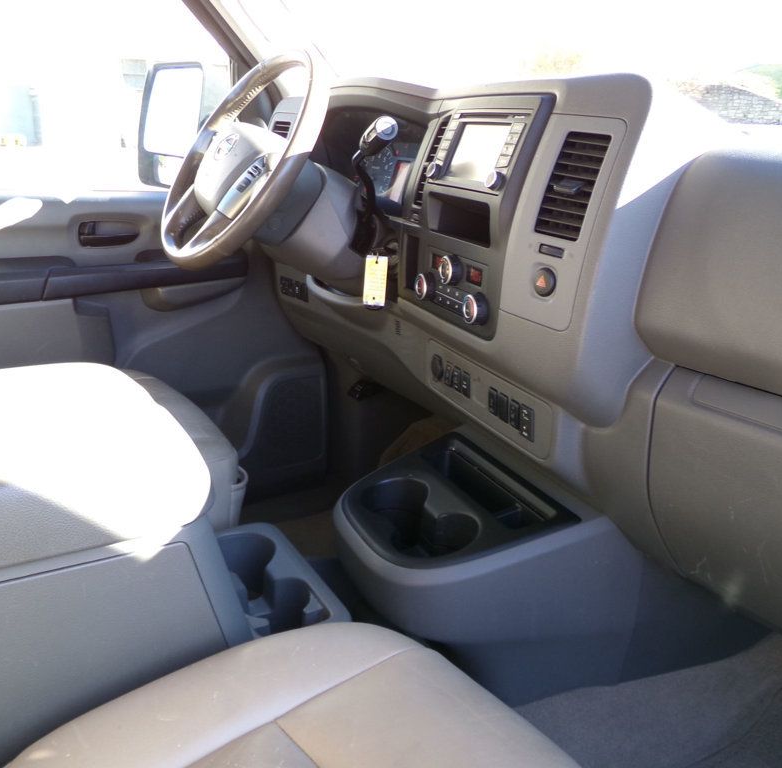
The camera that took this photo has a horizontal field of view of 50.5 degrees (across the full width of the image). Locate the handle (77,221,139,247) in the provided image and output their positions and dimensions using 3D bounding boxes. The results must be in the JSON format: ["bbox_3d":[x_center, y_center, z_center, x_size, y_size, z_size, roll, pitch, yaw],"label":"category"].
[{"bbox_3d":[-0.556,-0.296,1.630,0.120,0.050,0.030,-8,20,-23],"label":"handle"}]

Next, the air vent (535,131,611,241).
[{"bbox_3d":[0.194,-0.201,0.850,0.030,0.110,0.073,13,11,-28],"label":"air vent"}]

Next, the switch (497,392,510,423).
[{"bbox_3d":[0.125,0.027,0.917,0.012,0.031,0.020,-8,20,-23],"label":"switch"}]

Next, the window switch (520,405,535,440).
[{"bbox_3d":[0.145,0.041,0.878,0.012,0.036,0.024,-8,20,-23],"label":"window switch"}]

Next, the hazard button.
[{"bbox_3d":[0.156,-0.104,0.849,0.014,0.033,0.033,13,11,-28],"label":"hazard button"}]

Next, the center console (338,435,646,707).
[{"bbox_3d":[0.063,0.199,0.985,0.300,0.215,0.340,-8,20,-23],"label":"center console"}]

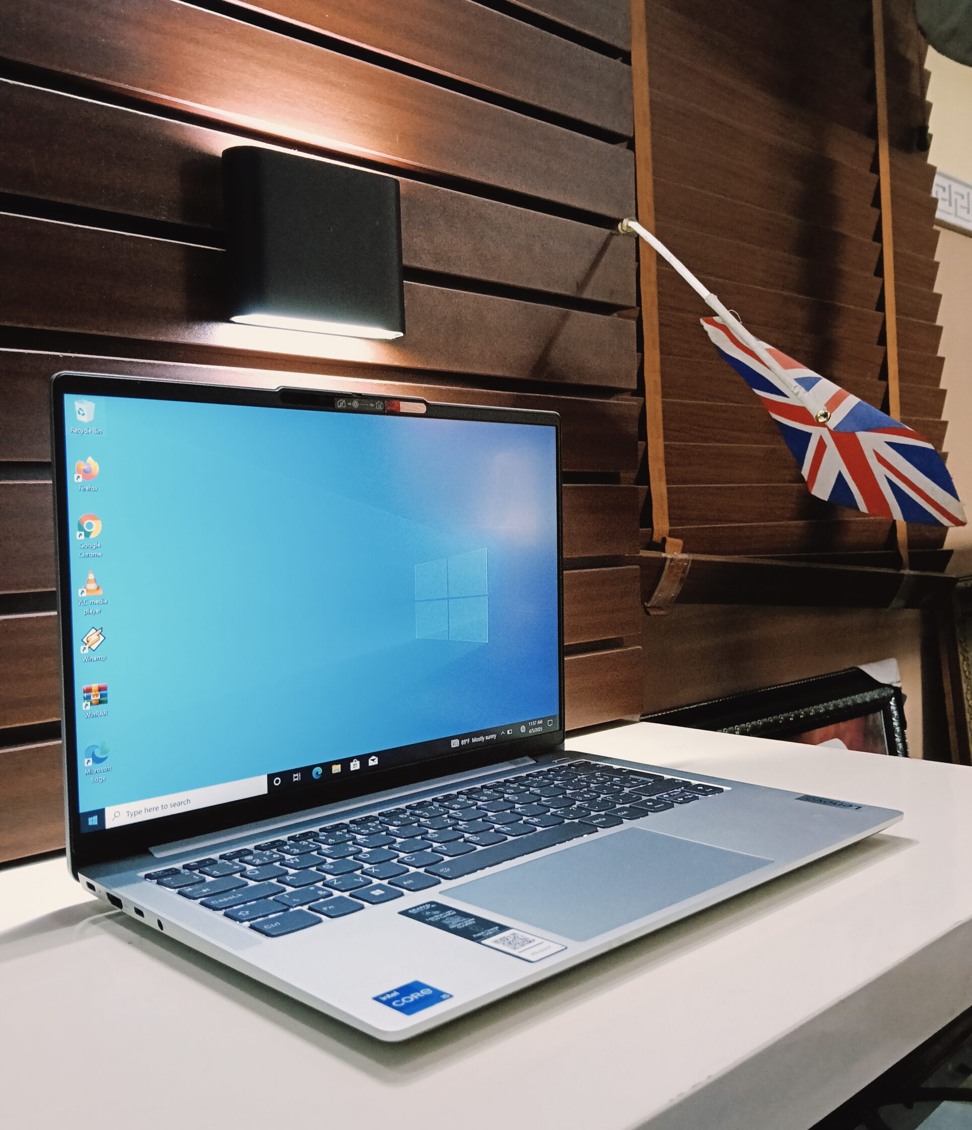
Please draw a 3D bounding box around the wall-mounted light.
[{"bbox_3d":[-0.102,-0.192,0.611,0.109,0.094,0.029,-3,1,-41],"label":"wall-mounted light"}]

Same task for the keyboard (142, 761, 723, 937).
[{"bbox_3d":[-0.007,0.128,0.490,0.280,0.005,0.107,-3,1,-42],"label":"keyboard"}]

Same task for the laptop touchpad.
[{"bbox_3d":[0.052,0.127,0.410,0.119,0.003,0.075,-3,1,-42],"label":"laptop touchpad"}]

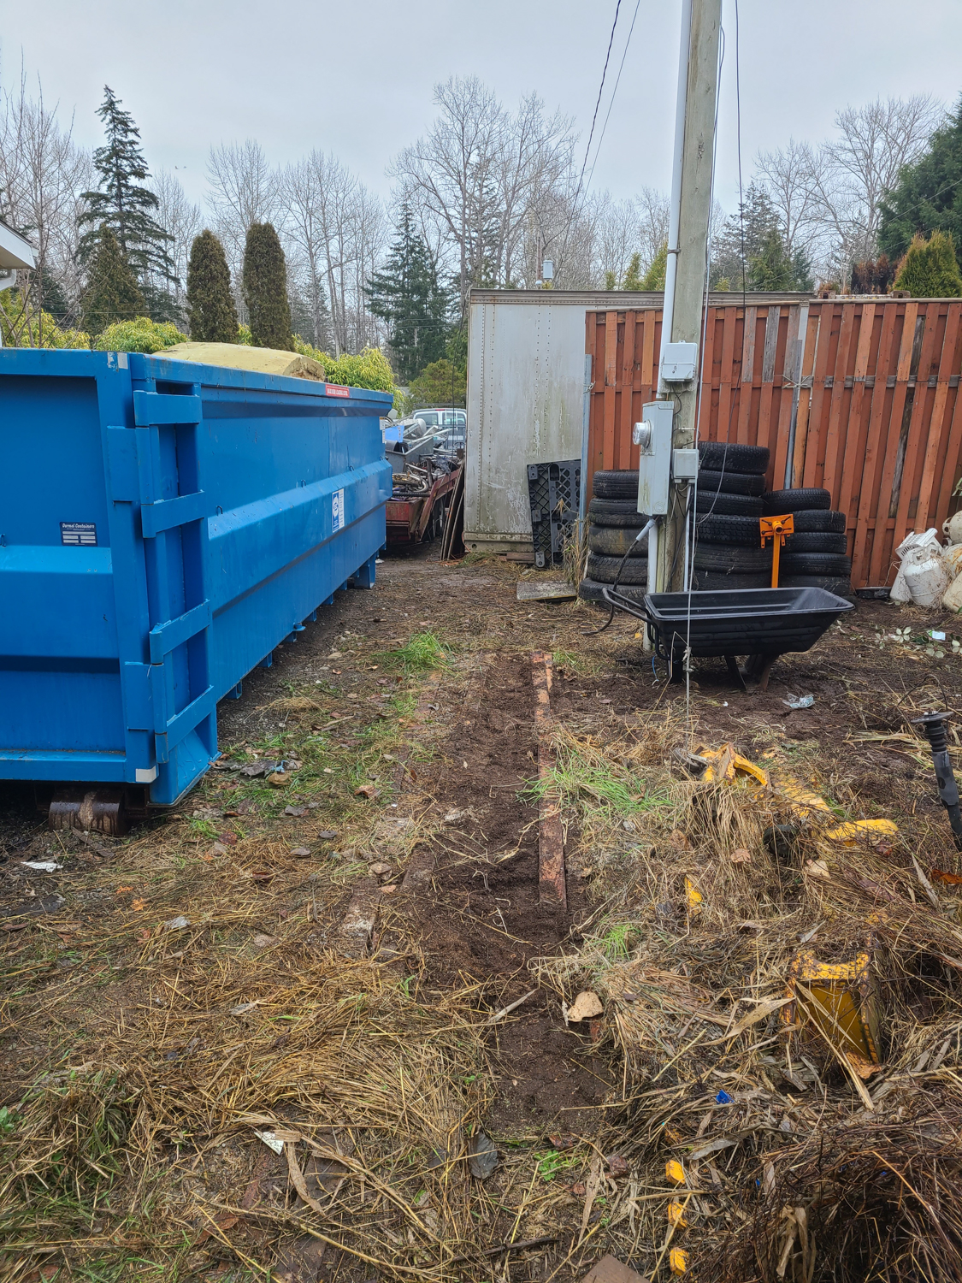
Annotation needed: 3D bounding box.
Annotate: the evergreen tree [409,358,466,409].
[{"bbox_3d":[-1.323,-7.151,30.164,2.200,3.290,2.200,1,13,0],"label":"evergreen tree"}]

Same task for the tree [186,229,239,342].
[{"bbox_3d":[-5.047,-5.249,18.285,1.050,4.820,1.050,1,13,0],"label":"tree"}]

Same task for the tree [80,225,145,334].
[{"bbox_3d":[-7.101,-5.467,18.747,1.450,4.920,1.450,1,13,0],"label":"tree"}]

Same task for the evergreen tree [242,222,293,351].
[{"bbox_3d":[-4.013,-5.295,18.274,1.050,4.960,1.050,1,13,0],"label":"evergreen tree"}]

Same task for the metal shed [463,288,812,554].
[{"bbox_3d":[1.817,-2.618,11.905,3.650,2.940,2.500,3,13,7],"label":"metal shed"}]

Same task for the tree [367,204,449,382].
[{"bbox_3d":[-3.068,-13.228,41.065,4.000,10.060,4.000,1,13,0],"label":"tree"}]

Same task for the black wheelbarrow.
[{"bbox_3d":[1.466,-0.025,5.972,1.470,0.600,0.700,1,13,-4],"label":"black wheelbarrow"}]

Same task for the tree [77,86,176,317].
[{"bbox_3d":[-15.158,-15.901,41.466,4.900,14.450,4.900,1,13,0],"label":"tree"}]

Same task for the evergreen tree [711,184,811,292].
[{"bbox_3d":[12.495,-14.401,43.872,5.000,11.870,5.000,1,13,0],"label":"evergreen tree"}]

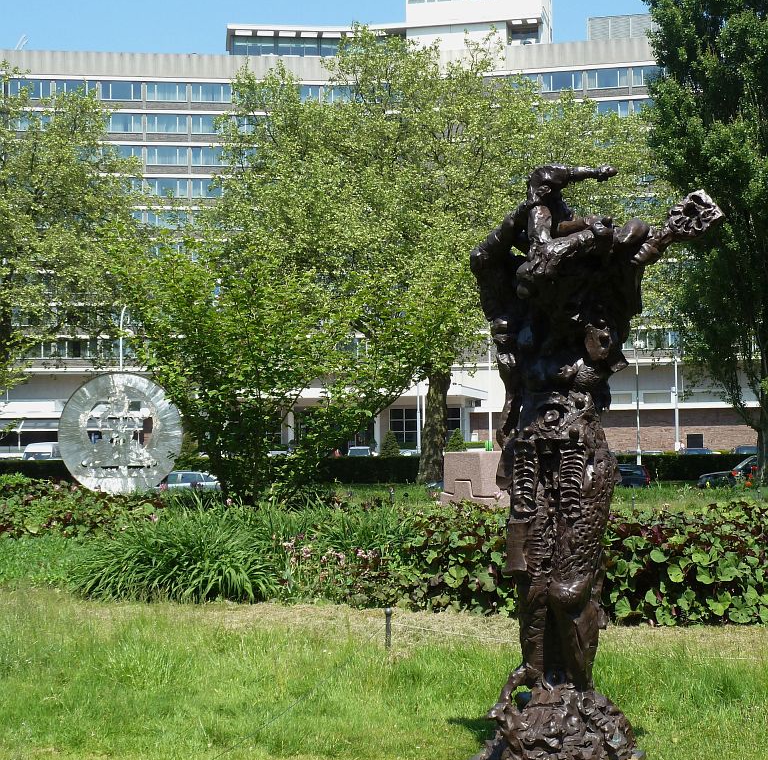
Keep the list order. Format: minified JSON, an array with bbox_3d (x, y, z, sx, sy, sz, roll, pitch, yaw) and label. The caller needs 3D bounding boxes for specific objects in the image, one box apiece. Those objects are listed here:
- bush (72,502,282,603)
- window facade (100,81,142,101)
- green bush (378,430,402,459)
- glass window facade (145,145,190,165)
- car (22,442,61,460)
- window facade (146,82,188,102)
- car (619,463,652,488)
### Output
[{"bbox_3d":[-2.399,1.987,16.528,2.300,1.000,1.700,-1,-3,0],"label":"bush"},{"bbox_3d":[-23.026,-25.397,124.671,3.690,1.730,0.200,0,-3,-7],"label":"window facade"},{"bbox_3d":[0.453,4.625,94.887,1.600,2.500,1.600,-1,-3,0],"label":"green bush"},{"bbox_3d":[-19.452,-20.084,127.166,3.780,1.850,0.200,0,-3,-8],"label":"glass window facade"},{"bbox_3d":[-21.664,5.240,92.470,2.000,2.350,5.300,-1,-3,3],"label":"car"},{"bbox_3d":[-19.496,-25.770,127.449,3.780,1.800,0.200,0,-3,-8],"label":"window facade"},{"bbox_3d":[7.547,3.926,53.265,4.600,1.460,1.800,-1,-3,0],"label":"car"}]

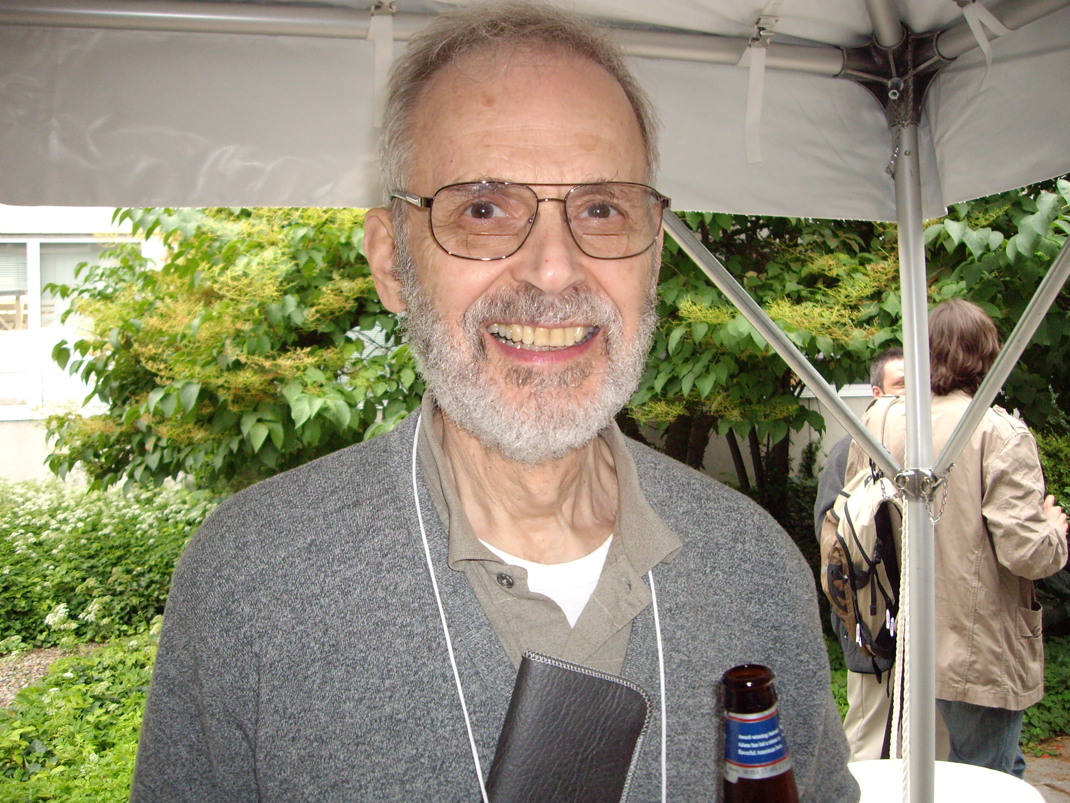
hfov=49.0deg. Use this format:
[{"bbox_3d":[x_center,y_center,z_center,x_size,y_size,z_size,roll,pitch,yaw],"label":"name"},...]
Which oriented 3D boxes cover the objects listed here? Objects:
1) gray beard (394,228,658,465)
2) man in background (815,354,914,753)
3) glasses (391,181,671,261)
[{"bbox_3d":[-0.005,-0.035,0.680,0.155,0.138,0.110,-1,6,-12],"label":"gray beard"},{"bbox_3d":[1.120,0.720,3.600,0.540,1.760,0.360,-1,-1,-21],"label":"man in background"},{"bbox_3d":[-0.008,-0.104,0.693,0.138,0.047,0.138,-1,7,-12],"label":"glasses"}]

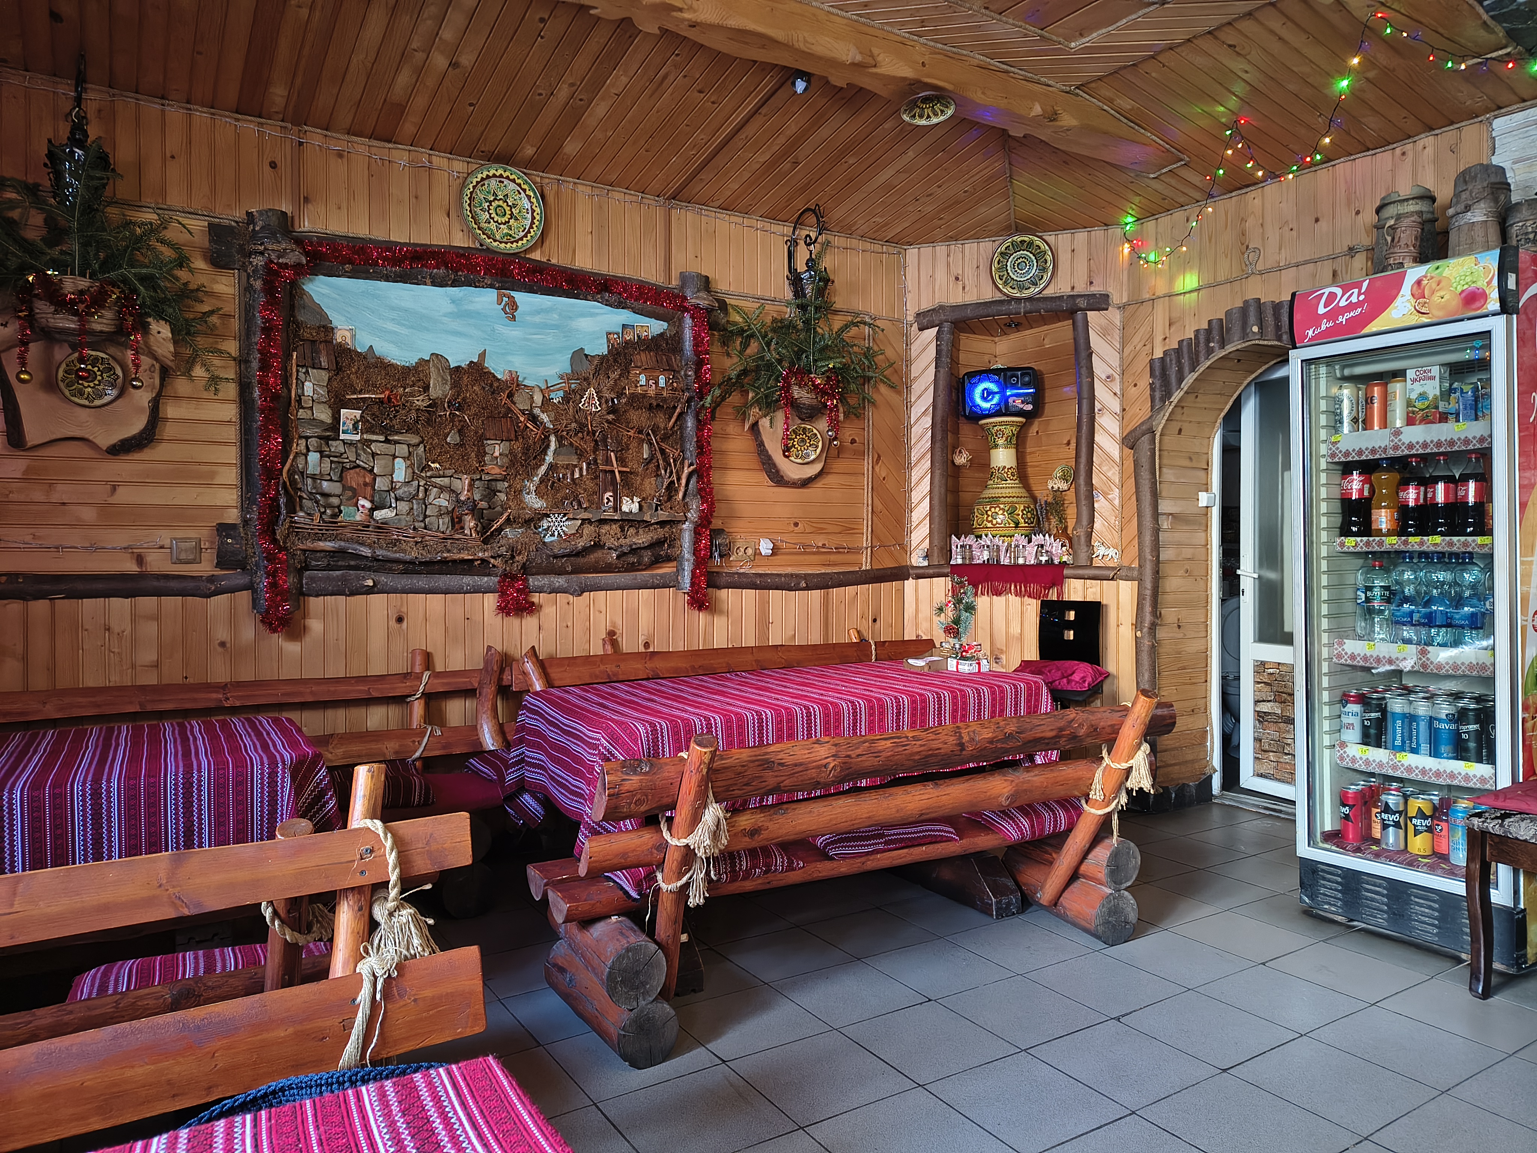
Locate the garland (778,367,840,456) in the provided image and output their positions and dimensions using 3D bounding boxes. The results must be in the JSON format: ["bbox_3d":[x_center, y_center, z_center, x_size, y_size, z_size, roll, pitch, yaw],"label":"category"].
[{"bbox_3d":[0.173,-0.700,4.521,0.270,0.370,0.160,-1,3,-34],"label":"garland"}]

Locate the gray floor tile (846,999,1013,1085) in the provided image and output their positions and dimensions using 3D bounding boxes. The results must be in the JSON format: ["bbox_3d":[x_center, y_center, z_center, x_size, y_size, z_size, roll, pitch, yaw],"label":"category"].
[{"bbox_3d":[0.370,1.077,2.465,0.300,0.010,0.300,-1,3,-33],"label":"gray floor tile"}]

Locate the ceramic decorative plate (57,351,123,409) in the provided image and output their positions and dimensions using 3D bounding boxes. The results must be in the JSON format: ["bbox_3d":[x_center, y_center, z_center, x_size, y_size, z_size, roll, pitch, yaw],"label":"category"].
[{"bbox_3d":[-2.006,-0.584,3.154,0.170,0.170,0.022,-1,3,-34],"label":"ceramic decorative plate"}]

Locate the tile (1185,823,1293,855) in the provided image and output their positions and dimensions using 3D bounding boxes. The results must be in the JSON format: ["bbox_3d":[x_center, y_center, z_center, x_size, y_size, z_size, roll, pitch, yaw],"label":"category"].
[{"bbox_3d":[1.857,1.036,4.184,0.305,0.010,0.305,-1,2,-33],"label":"tile"}]

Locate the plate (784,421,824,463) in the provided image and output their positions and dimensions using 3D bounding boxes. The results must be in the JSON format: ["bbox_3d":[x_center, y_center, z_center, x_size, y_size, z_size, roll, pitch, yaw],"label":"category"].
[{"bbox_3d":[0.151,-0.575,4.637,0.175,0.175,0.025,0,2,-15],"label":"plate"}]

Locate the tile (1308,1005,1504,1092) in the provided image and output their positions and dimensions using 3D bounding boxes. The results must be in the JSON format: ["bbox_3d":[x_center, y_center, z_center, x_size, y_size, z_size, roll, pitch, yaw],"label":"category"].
[{"bbox_3d":[1.462,1.081,2.445,0.300,0.010,0.300,-1,3,-33],"label":"tile"}]

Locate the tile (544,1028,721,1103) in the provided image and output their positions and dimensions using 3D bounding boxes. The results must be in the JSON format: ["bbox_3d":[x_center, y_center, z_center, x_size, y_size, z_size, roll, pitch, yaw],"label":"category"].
[{"bbox_3d":[-0.304,1.078,2.394,0.300,0.010,0.300,-1,3,-33],"label":"tile"}]

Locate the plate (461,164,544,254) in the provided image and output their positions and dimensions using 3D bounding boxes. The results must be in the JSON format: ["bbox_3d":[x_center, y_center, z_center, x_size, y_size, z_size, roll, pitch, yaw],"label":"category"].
[{"bbox_3d":[-0.960,-1.330,3.863,0.310,0.310,0.035,-1,3,-34],"label":"plate"}]

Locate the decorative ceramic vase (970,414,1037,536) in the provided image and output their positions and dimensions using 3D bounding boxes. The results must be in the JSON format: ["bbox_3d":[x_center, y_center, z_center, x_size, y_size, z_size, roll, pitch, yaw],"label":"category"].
[{"bbox_3d":[1.103,-0.399,4.992,0.307,0.678,0.307,1,2,12],"label":"decorative ceramic vase"}]

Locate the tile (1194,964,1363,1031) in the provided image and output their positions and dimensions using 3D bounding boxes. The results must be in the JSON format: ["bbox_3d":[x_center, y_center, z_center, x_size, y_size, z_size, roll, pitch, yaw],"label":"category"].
[{"bbox_3d":[1.299,1.071,2.700,0.300,0.010,0.300,-1,3,-33],"label":"tile"}]

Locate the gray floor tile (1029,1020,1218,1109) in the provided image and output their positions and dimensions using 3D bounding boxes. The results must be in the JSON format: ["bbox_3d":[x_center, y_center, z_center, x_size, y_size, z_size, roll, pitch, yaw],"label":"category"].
[{"bbox_3d":[0.789,1.082,2.373,0.300,0.010,0.300,-1,3,-33],"label":"gray floor tile"}]

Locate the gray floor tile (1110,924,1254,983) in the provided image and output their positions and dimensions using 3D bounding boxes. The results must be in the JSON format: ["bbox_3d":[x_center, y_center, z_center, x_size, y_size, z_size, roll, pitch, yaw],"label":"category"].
[{"bbox_3d":[1.152,1.077,3.001,0.305,0.010,0.305,-1,2,-33],"label":"gray floor tile"}]

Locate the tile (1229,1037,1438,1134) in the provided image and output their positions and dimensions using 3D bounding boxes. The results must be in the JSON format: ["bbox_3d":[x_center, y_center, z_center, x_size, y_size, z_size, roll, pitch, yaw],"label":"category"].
[{"bbox_3d":[1.226,1.103,2.317,0.305,0.010,0.305,-1,2,-33],"label":"tile"}]

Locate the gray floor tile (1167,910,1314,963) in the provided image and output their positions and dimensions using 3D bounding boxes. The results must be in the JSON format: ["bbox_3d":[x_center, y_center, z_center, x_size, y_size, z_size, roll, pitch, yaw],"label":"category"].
[{"bbox_3d":[1.412,1.072,3.167,0.305,0.010,0.305,-1,2,-33],"label":"gray floor tile"}]

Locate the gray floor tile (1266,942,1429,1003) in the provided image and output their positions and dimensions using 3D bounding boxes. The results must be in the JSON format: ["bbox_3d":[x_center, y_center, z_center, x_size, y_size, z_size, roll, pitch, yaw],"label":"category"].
[{"bbox_3d":[1.554,1.066,2.863,0.300,0.010,0.300,-1,3,-33],"label":"gray floor tile"}]

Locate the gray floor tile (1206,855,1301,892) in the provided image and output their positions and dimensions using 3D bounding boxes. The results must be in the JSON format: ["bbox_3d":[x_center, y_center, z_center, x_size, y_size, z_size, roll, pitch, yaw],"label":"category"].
[{"bbox_3d":[1.764,1.051,3.758,0.305,0.010,0.305,-1,2,-33],"label":"gray floor tile"}]

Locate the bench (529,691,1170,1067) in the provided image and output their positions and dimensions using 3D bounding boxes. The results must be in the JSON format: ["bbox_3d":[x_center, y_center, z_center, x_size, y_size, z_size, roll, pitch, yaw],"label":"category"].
[{"bbox_3d":[0.324,0.708,2.941,1.880,0.730,0.580,-1,2,-28],"label":"bench"}]

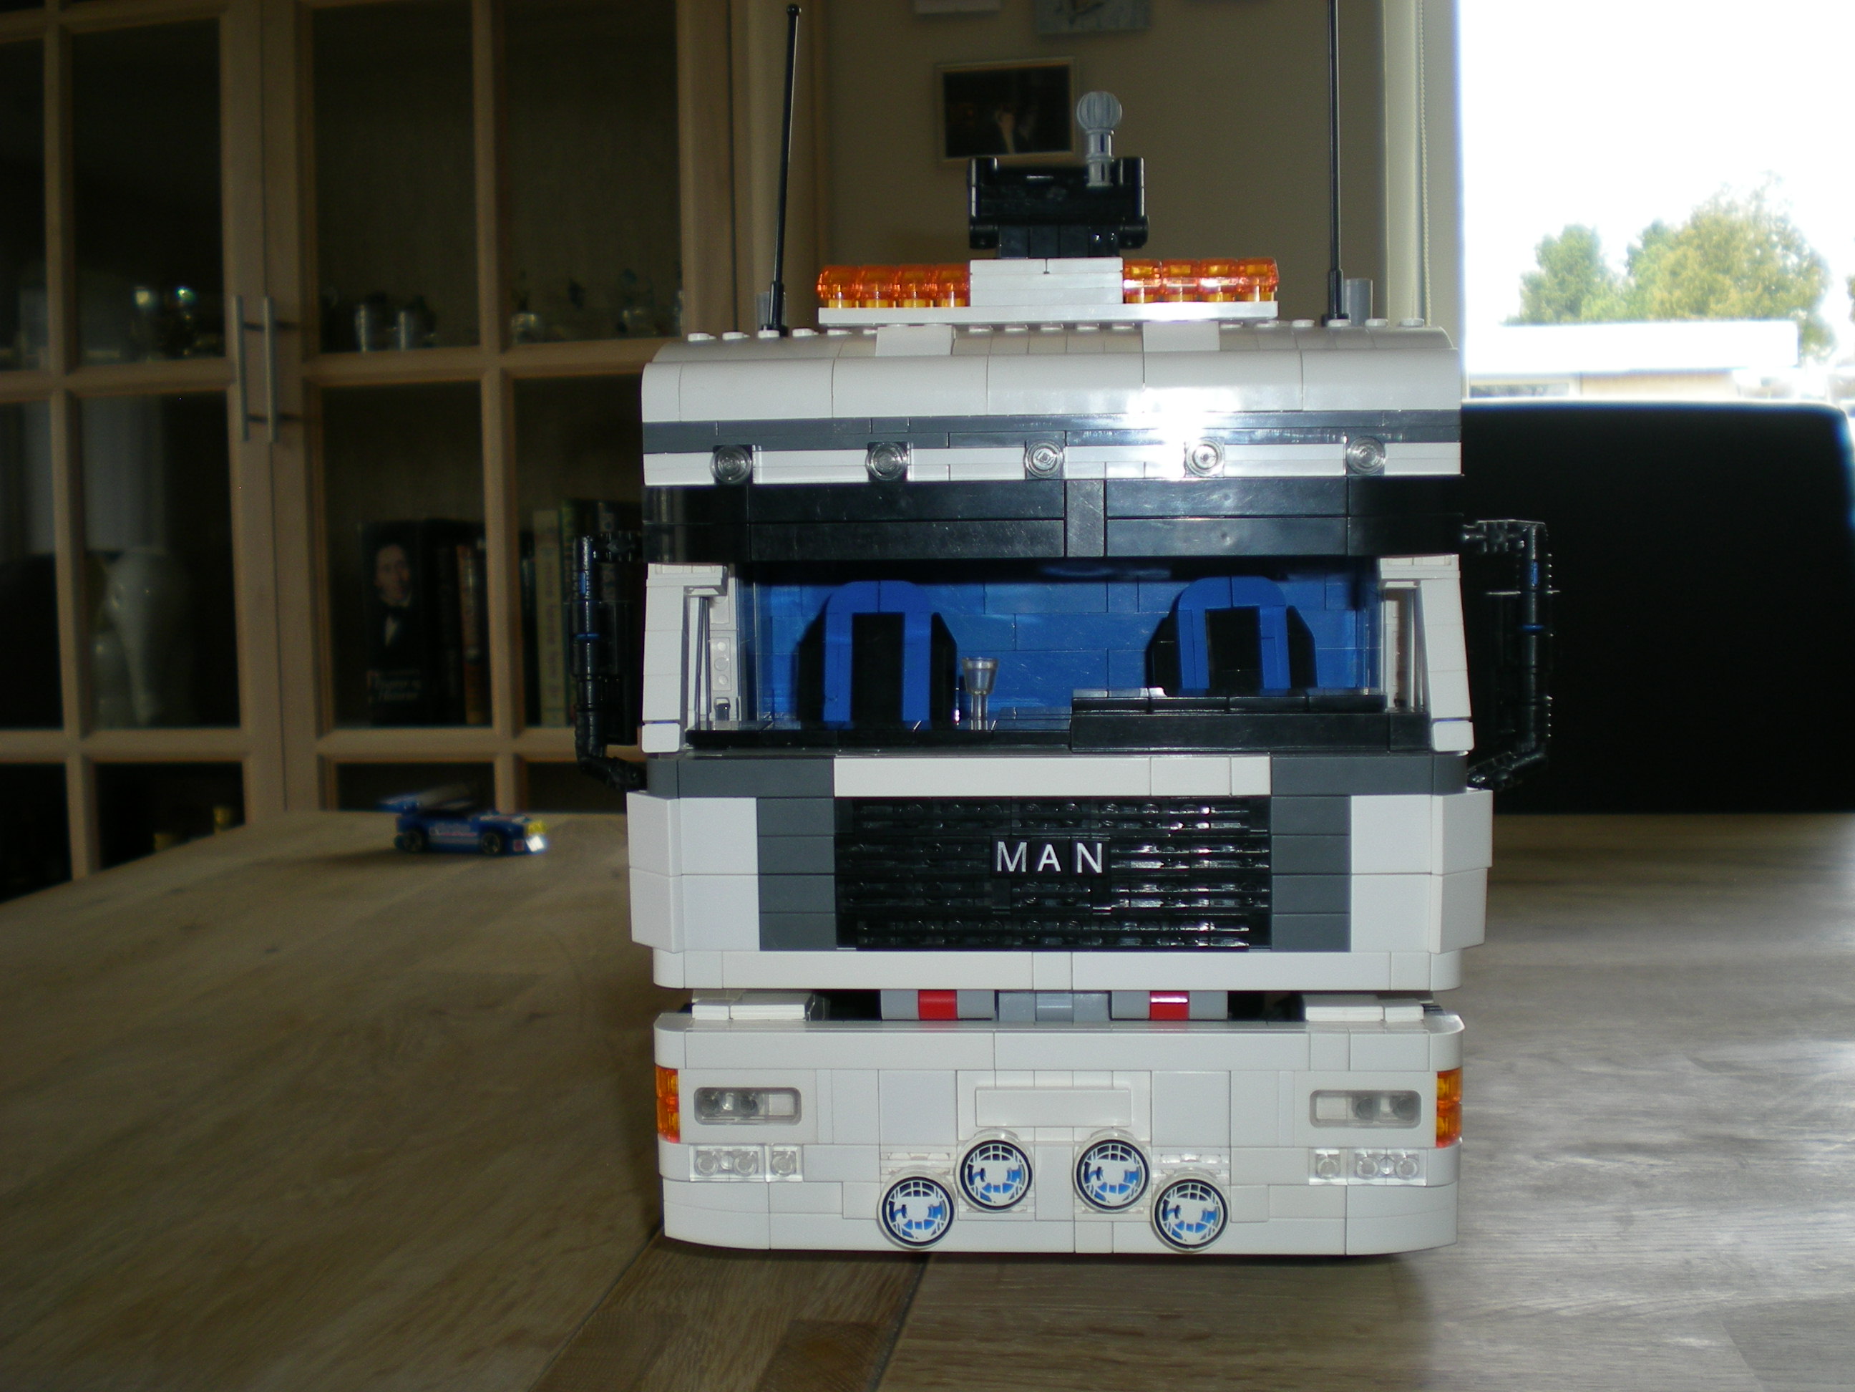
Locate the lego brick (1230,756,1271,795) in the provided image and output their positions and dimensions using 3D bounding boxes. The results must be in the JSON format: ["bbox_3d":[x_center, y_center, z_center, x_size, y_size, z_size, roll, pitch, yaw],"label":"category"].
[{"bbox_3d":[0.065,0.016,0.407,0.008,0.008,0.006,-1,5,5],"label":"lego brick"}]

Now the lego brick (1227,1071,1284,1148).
[{"bbox_3d":[0.067,0.084,0.419,0.010,0.016,0.008,0,6,5],"label":"lego brick"}]

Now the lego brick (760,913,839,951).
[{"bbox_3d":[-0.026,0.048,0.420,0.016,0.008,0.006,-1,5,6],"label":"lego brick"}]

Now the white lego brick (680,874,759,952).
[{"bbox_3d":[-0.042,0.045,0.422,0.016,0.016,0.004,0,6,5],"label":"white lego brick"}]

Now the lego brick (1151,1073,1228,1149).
[{"bbox_3d":[0.054,0.084,0.419,0.016,0.016,0.005,0,6,4],"label":"lego brick"}]

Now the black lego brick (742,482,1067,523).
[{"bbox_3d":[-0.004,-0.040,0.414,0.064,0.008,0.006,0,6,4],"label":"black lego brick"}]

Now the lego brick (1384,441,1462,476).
[{"bbox_3d":[0.099,-0.047,0.409,0.015,0.006,0.007,0,6,4],"label":"lego brick"}]

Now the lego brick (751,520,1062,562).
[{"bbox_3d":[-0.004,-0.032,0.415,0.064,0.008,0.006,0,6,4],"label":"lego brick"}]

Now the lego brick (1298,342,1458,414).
[{"bbox_3d":[0.091,-0.064,0.414,0.032,0.013,0.016,-1,5,6],"label":"lego brick"}]

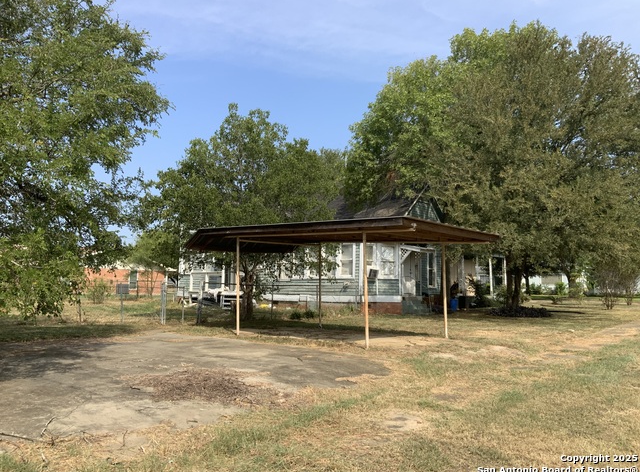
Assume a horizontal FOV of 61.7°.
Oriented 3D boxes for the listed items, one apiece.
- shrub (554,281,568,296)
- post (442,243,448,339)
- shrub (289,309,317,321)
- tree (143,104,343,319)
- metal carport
[{"bbox_3d":[21.070,4.580,46.781,1.200,1.380,1.200,0,-5,0],"label":"shrub"},{"bbox_3d":[3.191,1.393,13.631,0.080,2.450,0.080,-5,-7,44],"label":"post"},{"bbox_3d":[-0.634,2.845,19.431,1.000,0.440,0.600,0,-5,0],"label":"shrub"},{"bbox_3d":[-2.883,-0.911,19.944,7.200,7.900,6.800,0,-5,0],"label":"tree"},{"bbox_3d":[0.297,1.191,14.043,7.390,2.850,3.940,-5,-7,44],"label":"metal carport"}]

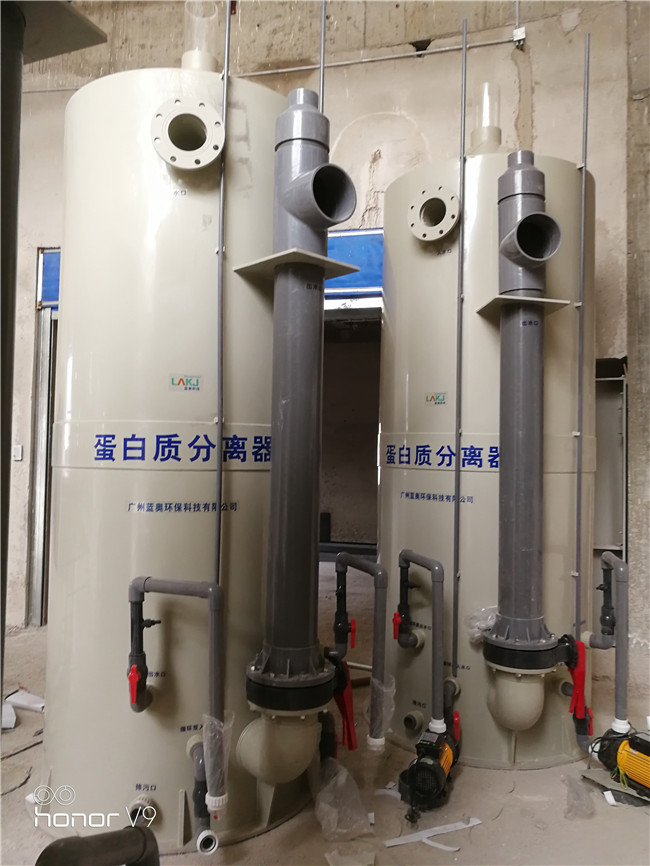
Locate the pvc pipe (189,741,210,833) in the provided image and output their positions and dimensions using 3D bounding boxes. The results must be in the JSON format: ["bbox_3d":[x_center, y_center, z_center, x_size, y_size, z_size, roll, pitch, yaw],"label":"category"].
[{"bbox_3d":[-0.459,1.302,2.491,0.083,0.324,0.118,2,-2,-15],"label":"pvc pipe"}]

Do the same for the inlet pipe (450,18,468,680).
[{"bbox_3d":[0.679,-0.450,3.386,0.022,3.317,0.022,0,-2,24],"label":"inlet pipe"}]

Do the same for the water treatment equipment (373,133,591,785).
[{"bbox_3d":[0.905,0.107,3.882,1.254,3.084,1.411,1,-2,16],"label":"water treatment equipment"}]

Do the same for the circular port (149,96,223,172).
[{"bbox_3d":[-0.524,-1.135,2.613,0.281,0.281,0.127,1,-2,-8],"label":"circular port"}]

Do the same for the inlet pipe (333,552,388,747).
[{"bbox_3d":[0.123,0.948,3.051,0.157,0.782,0.460,2,-2,-29],"label":"inlet pipe"}]

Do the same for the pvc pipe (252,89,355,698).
[{"bbox_3d":[-0.092,-0.173,2.622,0.353,2.380,0.382,3,-2,-41],"label":"pvc pipe"}]

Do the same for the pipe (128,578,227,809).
[{"bbox_3d":[-0.536,0.926,2.469,0.420,0.799,0.172,1,-2,19],"label":"pipe"}]

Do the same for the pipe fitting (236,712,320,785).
[{"bbox_3d":[-0.162,1.180,2.632,0.235,0.326,0.328,3,-2,-41],"label":"pipe fitting"}]

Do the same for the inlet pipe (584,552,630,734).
[{"bbox_3d":[1.374,0.986,3.295,0.152,0.796,0.459,1,-2,12],"label":"inlet pipe"}]

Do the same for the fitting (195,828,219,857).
[{"bbox_3d":[-0.417,1.448,2.389,0.081,0.083,0.059,2,-2,-22],"label":"fitting"}]

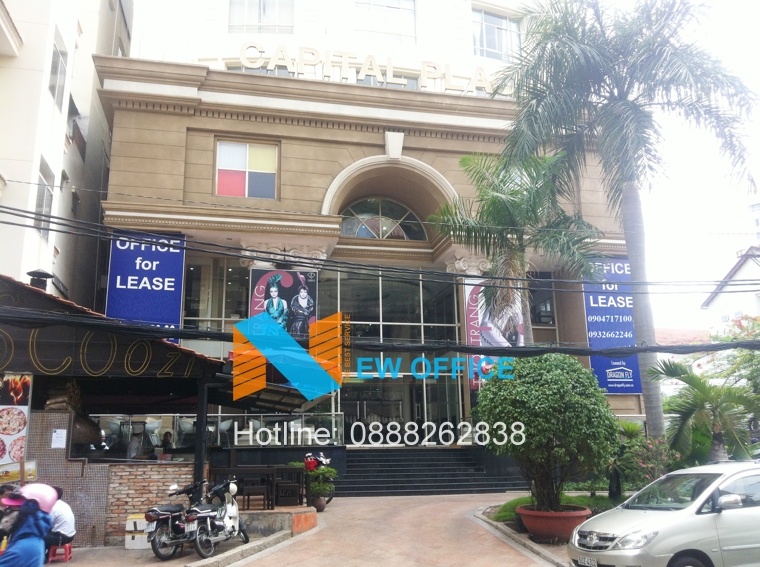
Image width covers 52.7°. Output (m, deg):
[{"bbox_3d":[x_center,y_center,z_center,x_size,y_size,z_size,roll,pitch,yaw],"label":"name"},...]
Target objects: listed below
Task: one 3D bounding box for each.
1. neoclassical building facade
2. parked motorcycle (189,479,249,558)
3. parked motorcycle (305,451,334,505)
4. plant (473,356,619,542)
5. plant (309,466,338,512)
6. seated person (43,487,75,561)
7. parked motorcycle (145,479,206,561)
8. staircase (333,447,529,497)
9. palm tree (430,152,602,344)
[{"bbox_3d":[-0.029,-0.569,25.053,17.516,11.547,3.000,2,-14,-13],"label":"neoclassical building facade"},{"bbox_3d":[-2.586,3.887,12.783,0.680,1.080,1.870,-6,-15,20],"label":"parked motorcycle"},{"bbox_3d":[-1.649,4.499,17.524,1.870,1.100,0.680,-14,-19,43],"label":"parked motorcycle"},{"bbox_3d":[2.629,2.622,12.338,2.271,2.879,2.202,-1,-14,0],"label":"plant"},{"bbox_3d":[-1.233,4.344,16.314,0.580,0.970,0.580,-1,-14,0],"label":"plant"},{"bbox_3d":[-5.160,3.833,12.238,0.620,1.170,0.480,-1,-14,0],"label":"seated person"},{"bbox_3d":[-3.214,3.900,12.776,0.680,1.080,1.870,-7,-15,22],"label":"parked motorcycle"},{"bbox_3d":[1.236,5.850,24.011,6.400,1.420,2.800,2,-14,-13],"label":"staircase"},{"bbox_3d":[3.548,0.936,19.037,4.400,8.800,4.400,-1,-14,0],"label":"palm tree"}]

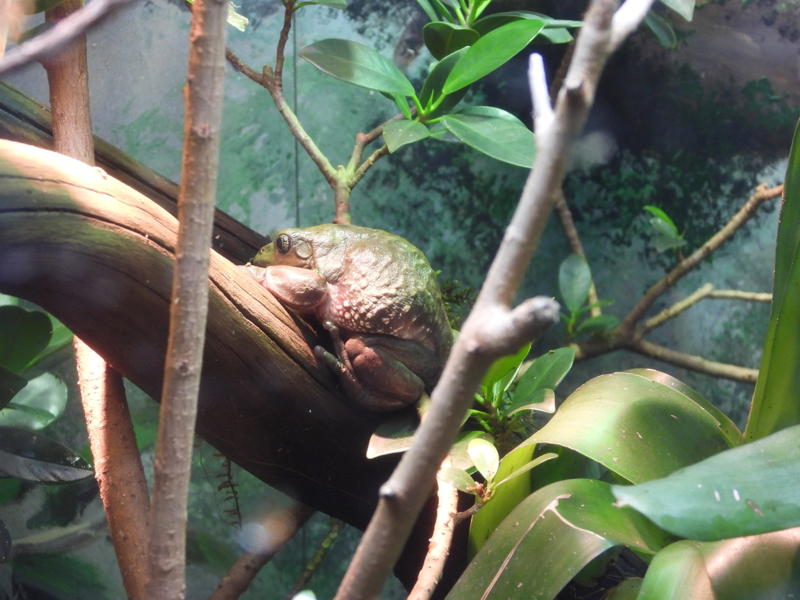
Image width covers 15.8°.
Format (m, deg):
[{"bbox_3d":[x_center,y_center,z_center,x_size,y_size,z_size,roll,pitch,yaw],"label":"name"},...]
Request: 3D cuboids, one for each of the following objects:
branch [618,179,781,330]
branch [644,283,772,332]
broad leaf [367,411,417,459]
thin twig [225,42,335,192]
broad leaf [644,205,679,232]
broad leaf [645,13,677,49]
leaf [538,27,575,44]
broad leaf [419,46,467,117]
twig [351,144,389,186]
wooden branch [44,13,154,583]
[{"bbox_3d":[0.177,-0.024,1.700,0.125,0.017,0.020,-41,0,0],"label":"branch"},{"bbox_3d":[0.179,0.004,1.680,0.077,0.017,0.020,-15,0,0],"label":"branch"},{"bbox_3d":[-0.003,0.068,1.460,0.029,0.020,0.022,-1,5,-12],"label":"broad leaf"},{"bbox_3d":[-0.064,-0.100,1.570,0.021,0.098,0.018,-37,0,0],"label":"thin twig"},{"bbox_3d":[0.151,-0.047,1.680,0.024,0.012,0.014,27,12,-4],"label":"broad leaf"},{"bbox_3d":[0.155,-0.161,1.720,0.012,0.025,0.012,-31,-6,-7],"label":"broad leaf"},{"bbox_3d":[0.085,-0.147,1.600,0.027,0.010,0.018,1,5,6],"label":"leaf"},{"bbox_3d":[0.024,-0.119,1.570,0.023,0.043,0.015,32,-12,13],"label":"broad leaf"},{"bbox_3d":[-0.017,-0.073,1.560,0.006,0.028,0.010,43,0,0],"label":"twig"},{"bbox_3d":[-0.170,0.000,1.620,0.030,0.335,0.040,-7,0,0],"label":"wooden branch"}]

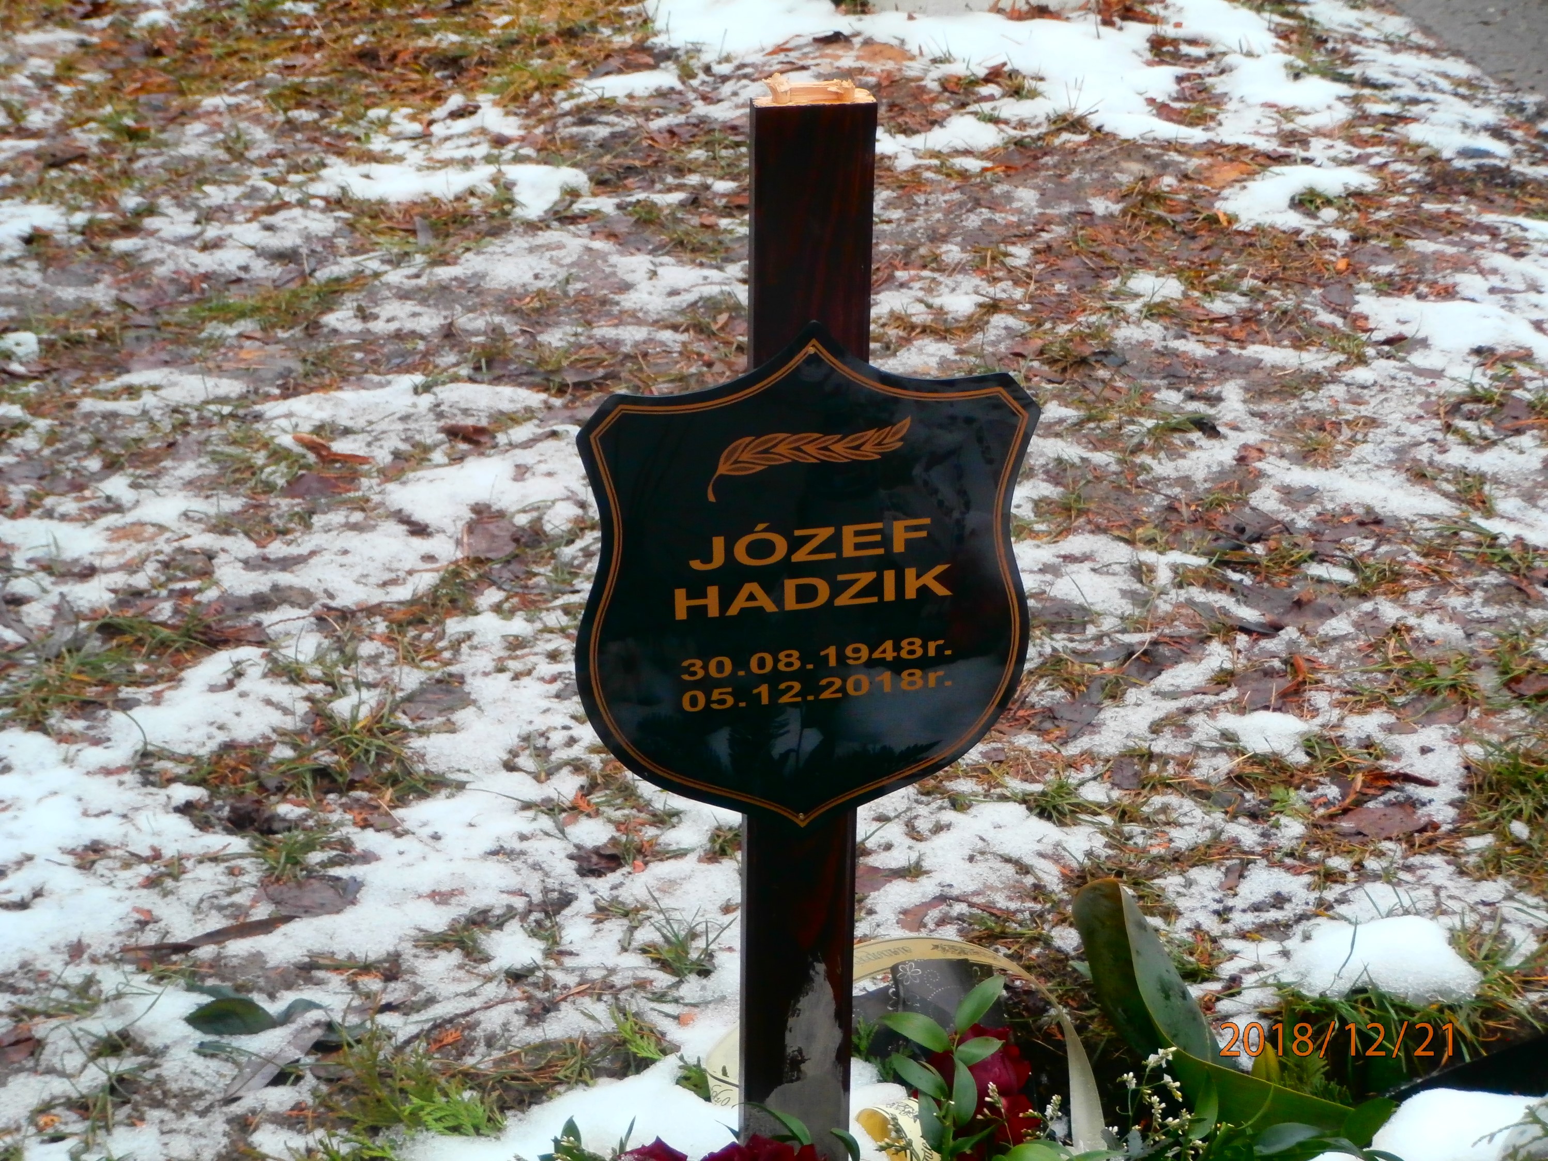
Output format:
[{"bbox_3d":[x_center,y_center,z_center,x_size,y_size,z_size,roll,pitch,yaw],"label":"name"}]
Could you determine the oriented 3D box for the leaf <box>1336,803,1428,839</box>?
[{"bbox_3d":[0.463,0.184,2.938,0.070,0.011,0.040,1,27,0],"label":"leaf"}]

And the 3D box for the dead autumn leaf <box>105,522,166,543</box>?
[{"bbox_3d":[-0.557,-0.042,3.355,0.053,0.007,0.032,1,27,0],"label":"dead autumn leaf"}]

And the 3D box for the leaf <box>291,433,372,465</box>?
[{"bbox_3d":[-0.402,-0.120,3.495,0.072,0.018,0.030,8,28,13],"label":"leaf"}]

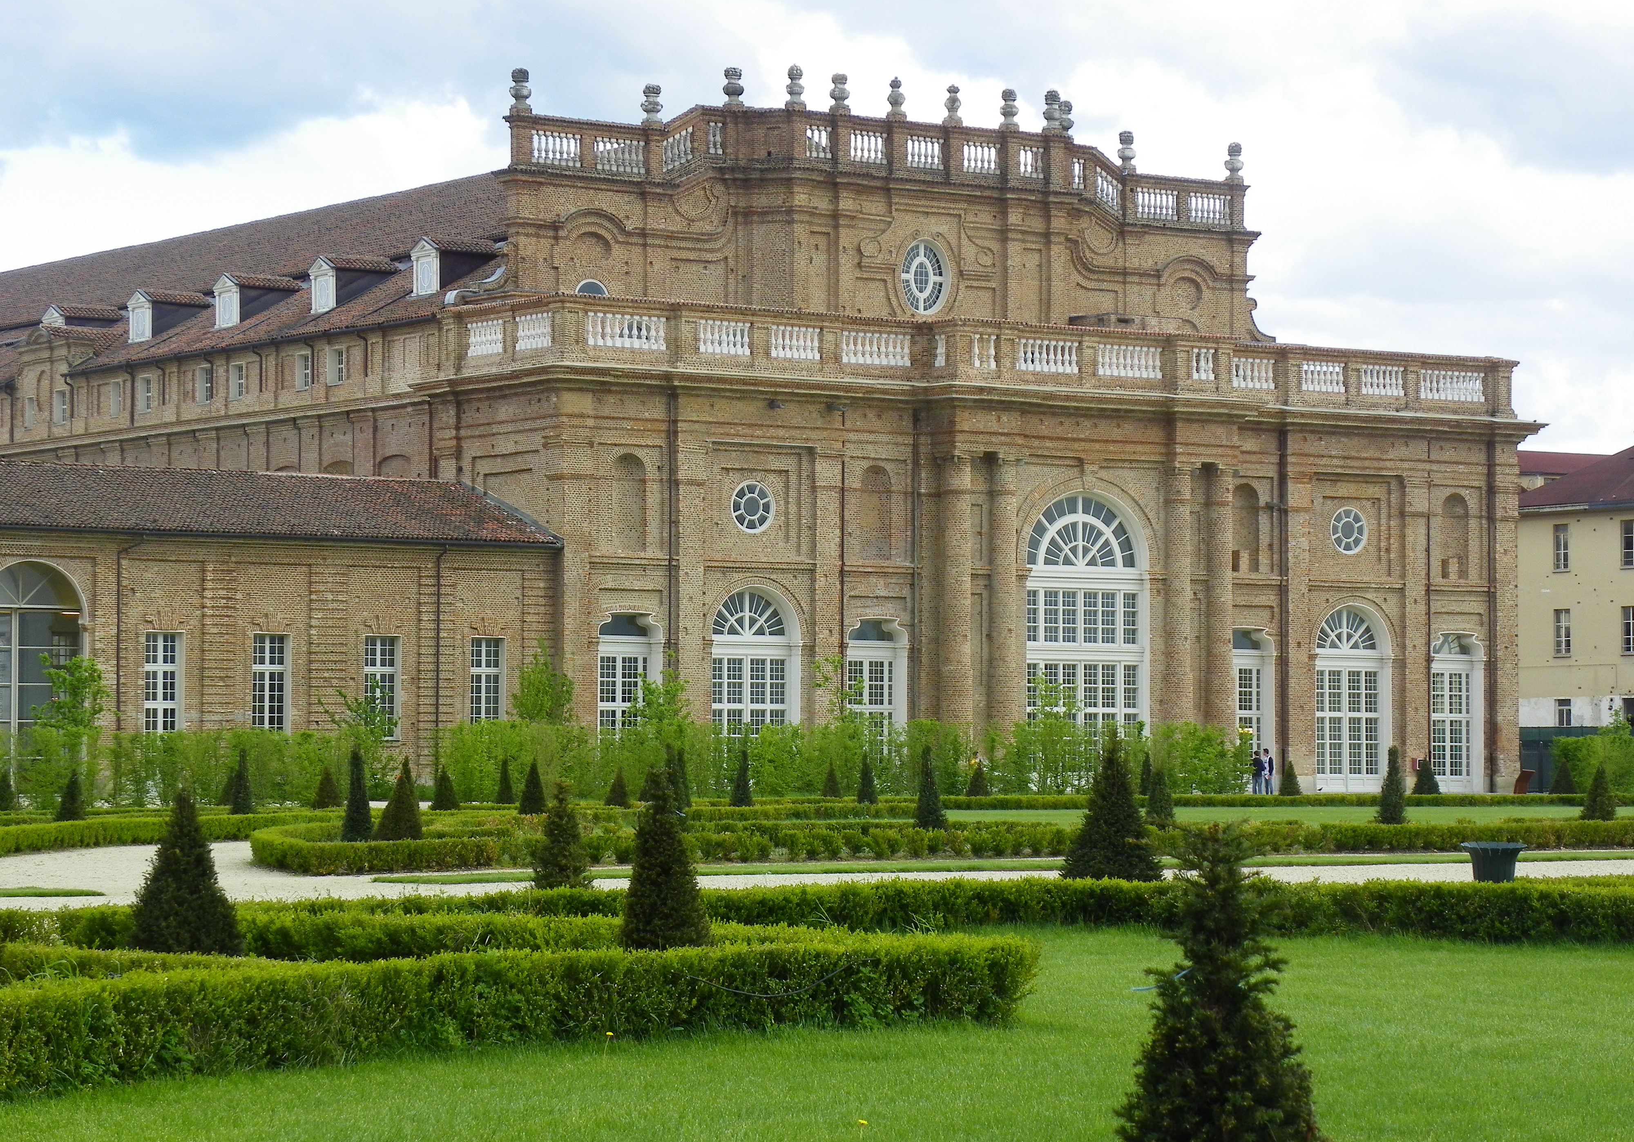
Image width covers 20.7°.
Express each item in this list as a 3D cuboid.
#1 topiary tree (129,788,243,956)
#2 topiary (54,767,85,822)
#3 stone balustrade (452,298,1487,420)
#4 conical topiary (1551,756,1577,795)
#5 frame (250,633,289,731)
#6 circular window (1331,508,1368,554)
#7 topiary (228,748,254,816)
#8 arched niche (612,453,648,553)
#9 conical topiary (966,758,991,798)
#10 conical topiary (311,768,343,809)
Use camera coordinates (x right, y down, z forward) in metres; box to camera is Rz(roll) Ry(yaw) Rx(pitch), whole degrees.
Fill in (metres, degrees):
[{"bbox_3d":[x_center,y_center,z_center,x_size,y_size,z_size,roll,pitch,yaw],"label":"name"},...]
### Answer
[{"bbox_3d":[-3.982,2.020,28.274,0.760,1.310,0.760,1,-2,-8],"label":"topiary tree"},{"bbox_3d":[-12.742,3.965,76.475,0.620,1.240,0.620,1,-2,-9],"label":"topiary"},{"bbox_3d":[6.621,-6.417,142.145,37.802,2.127,7.742,2,-3,-35],"label":"stone balustrade"},{"bbox_3d":[22.830,6.419,136.972,0.760,1.451,0.760,0,-2,0],"label":"conical topiary"},{"bbox_3d":[-17.808,3.719,145.930,1.379,3.362,0.250,2,-3,-35],"label":"frame"},{"bbox_3d":[20.402,-1.506,172.701,1.820,1.800,0.300,2,-3,-35],"label":"circular window"},{"bbox_3d":[-10.409,3.975,81.033,0.484,1.558,0.484,0,-2,0],"label":"topiary"},{"bbox_3d":[-5.579,-1.989,130.681,1.211,2.882,0.450,2,-3,-35],"label":"arched niche"},{"bbox_3d":[4.461,5.848,123.973,0.700,1.355,0.700,0,-2,0],"label":"conical topiary"},{"bbox_3d":[-10.388,4.740,94.978,0.670,1.125,0.670,0,-2,0],"label":"conical topiary"}]

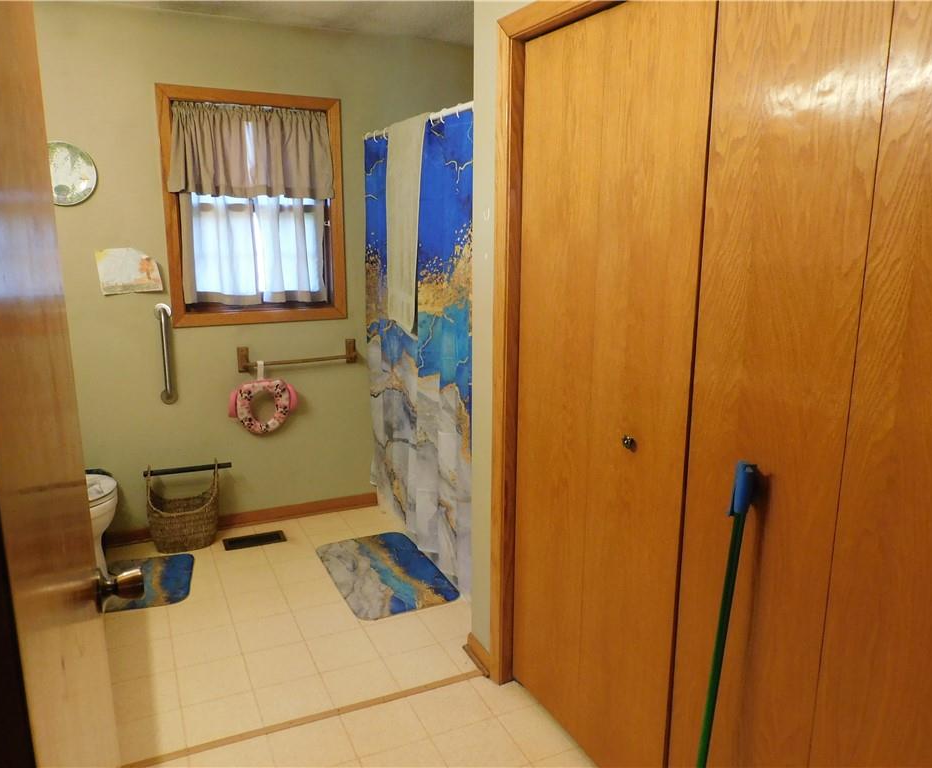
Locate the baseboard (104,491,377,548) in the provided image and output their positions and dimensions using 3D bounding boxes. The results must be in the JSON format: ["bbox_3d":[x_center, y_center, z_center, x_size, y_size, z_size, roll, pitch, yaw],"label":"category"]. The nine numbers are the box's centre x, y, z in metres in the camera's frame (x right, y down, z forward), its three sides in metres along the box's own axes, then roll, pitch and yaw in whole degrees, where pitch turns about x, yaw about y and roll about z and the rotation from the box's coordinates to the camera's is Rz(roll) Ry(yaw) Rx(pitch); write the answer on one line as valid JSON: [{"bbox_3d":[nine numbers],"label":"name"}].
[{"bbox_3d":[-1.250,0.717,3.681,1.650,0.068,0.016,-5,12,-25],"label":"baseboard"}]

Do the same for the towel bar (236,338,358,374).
[{"bbox_3d":[-0.853,-0.142,3.666,0.612,0.126,0.080,-5,12,-25],"label":"towel bar"}]

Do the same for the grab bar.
[{"bbox_3d":[-1.429,-0.139,3.390,0.075,0.480,0.076,-5,12,-25],"label":"grab bar"}]

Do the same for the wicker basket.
[{"bbox_3d":[-1.369,0.583,3.450,0.325,0.420,0.215,-5,12,-25],"label":"wicker basket"}]

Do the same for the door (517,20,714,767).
[{"bbox_3d":[0.341,0.075,1.906,0.035,2.008,0.750,-5,12,-25],"label":"door"}]

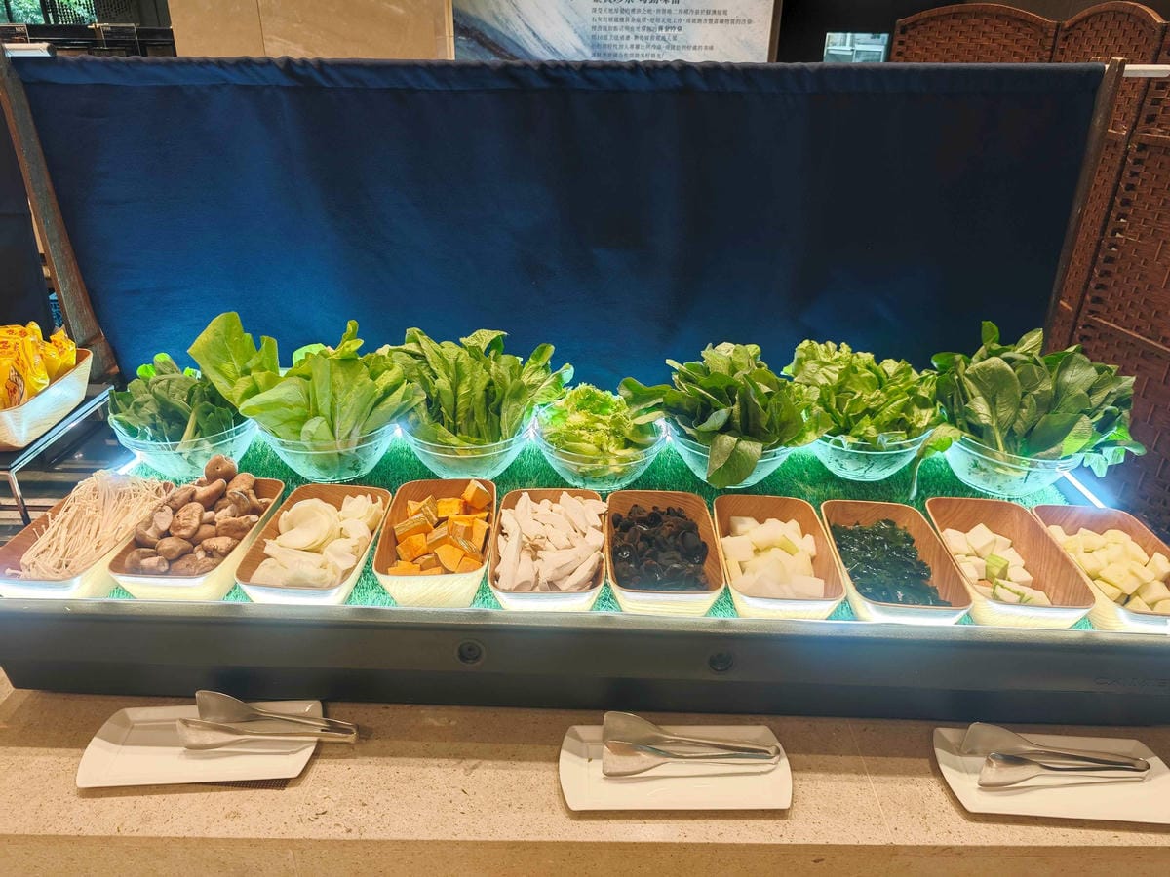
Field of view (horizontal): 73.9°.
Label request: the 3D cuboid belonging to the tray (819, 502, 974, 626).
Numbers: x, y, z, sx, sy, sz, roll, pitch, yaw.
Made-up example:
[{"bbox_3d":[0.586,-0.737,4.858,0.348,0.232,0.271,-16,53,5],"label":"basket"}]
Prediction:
[{"bbox_3d":[0.435,0.187,1.124,0.153,0.065,0.245,3,28,2],"label":"tray"}]

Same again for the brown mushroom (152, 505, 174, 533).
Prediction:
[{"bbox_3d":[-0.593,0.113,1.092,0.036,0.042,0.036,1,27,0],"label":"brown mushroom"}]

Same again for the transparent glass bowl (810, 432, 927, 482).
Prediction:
[{"bbox_3d":[0.490,0.016,1.403,0.231,0.104,0.231,2,25,2],"label":"transparent glass bowl"}]

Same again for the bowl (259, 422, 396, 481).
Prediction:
[{"bbox_3d":[-0.447,0.009,1.377,0.225,0.107,0.225,1,27,0],"label":"bowl"}]

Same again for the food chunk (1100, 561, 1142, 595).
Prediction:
[{"bbox_3d":[0.748,0.195,1.085,0.041,0.030,0.039,-11,27,-23],"label":"food chunk"}]

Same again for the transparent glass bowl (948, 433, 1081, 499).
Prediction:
[{"bbox_3d":[0.746,0.039,1.361,0.231,0.104,0.231,1,25,0],"label":"transparent glass bowl"}]

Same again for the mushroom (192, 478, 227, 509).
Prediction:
[{"bbox_3d":[-0.552,0.081,1.142,0.049,0.039,0.044,2,28,0],"label":"mushroom"}]

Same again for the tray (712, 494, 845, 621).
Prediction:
[{"bbox_3d":[0.270,0.179,1.130,0.153,0.065,0.245,2,28,1],"label":"tray"}]

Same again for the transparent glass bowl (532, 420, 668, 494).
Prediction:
[{"bbox_3d":[0.024,0.024,1.361,0.225,0.107,0.225,1,27,0],"label":"transparent glass bowl"}]

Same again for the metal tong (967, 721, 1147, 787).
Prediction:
[{"bbox_3d":[0.601,0.407,0.980,0.223,0.055,0.053,2,28,2],"label":"metal tong"}]

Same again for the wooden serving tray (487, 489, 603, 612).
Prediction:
[{"bbox_3d":[-0.049,0.167,1.101,0.153,0.069,0.265,1,25,1],"label":"wooden serving tray"}]

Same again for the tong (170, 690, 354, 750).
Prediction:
[{"bbox_3d":[-0.418,0.378,1.035,0.228,0.050,0.056,2,28,2],"label":"tong"}]

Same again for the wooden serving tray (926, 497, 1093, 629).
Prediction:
[{"bbox_3d":[0.577,0.182,1.085,0.153,0.069,0.265,3,25,5],"label":"wooden serving tray"}]

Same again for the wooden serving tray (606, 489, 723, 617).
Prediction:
[{"bbox_3d":[0.110,0.172,1.135,0.153,0.065,0.245,2,28,0],"label":"wooden serving tray"}]

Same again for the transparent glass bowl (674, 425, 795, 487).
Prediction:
[{"bbox_3d":[0.255,0.029,1.371,0.231,0.104,0.231,2,25,2],"label":"transparent glass bowl"}]

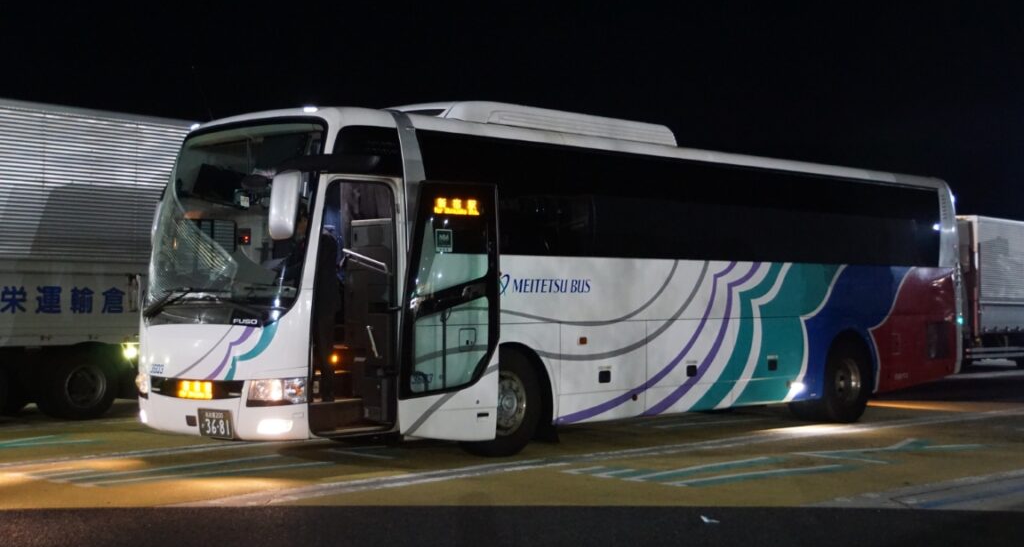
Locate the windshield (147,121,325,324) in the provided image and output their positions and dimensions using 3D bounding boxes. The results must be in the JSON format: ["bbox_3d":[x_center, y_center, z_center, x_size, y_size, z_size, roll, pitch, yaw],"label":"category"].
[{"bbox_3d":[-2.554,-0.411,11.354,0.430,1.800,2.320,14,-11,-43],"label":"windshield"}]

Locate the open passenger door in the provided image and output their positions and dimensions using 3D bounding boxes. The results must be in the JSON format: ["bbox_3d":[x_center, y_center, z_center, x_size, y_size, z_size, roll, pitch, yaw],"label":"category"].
[{"bbox_3d":[-0.533,0.320,10.920,0.940,2.160,0.140,1,-4,-30],"label":"open passenger door"}]

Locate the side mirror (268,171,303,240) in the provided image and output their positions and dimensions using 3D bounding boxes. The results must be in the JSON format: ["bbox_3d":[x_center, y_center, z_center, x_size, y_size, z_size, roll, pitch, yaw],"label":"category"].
[{"bbox_3d":[-1.813,-0.546,10.271,0.250,0.550,0.150,-1,-7,21],"label":"side mirror"}]

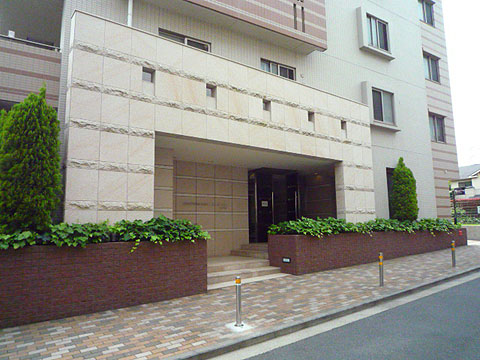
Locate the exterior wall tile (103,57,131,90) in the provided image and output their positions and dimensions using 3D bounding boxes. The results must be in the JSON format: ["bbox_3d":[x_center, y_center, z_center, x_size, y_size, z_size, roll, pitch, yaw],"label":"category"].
[{"bbox_3d":[-2.666,-2.283,7.534,0.583,0.642,0.030,5,-9,-36],"label":"exterior wall tile"}]

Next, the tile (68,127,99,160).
[{"bbox_3d":[-3.126,-0.709,6.988,0.583,0.642,0.030,5,-9,-36],"label":"tile"}]

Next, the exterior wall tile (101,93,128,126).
[{"bbox_3d":[-2.658,-1.470,7.432,0.583,0.634,0.030,5,-9,-36],"label":"exterior wall tile"}]

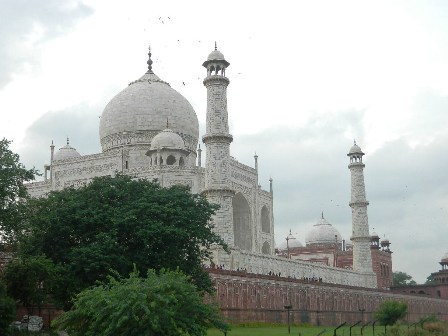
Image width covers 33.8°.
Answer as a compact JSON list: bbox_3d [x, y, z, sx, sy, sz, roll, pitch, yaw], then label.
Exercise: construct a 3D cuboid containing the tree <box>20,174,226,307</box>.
[{"bbox_3d":[-7.833,6.151,57.517,16.061,11.542,14.134,0,-13,-8],"label":"tree"}]

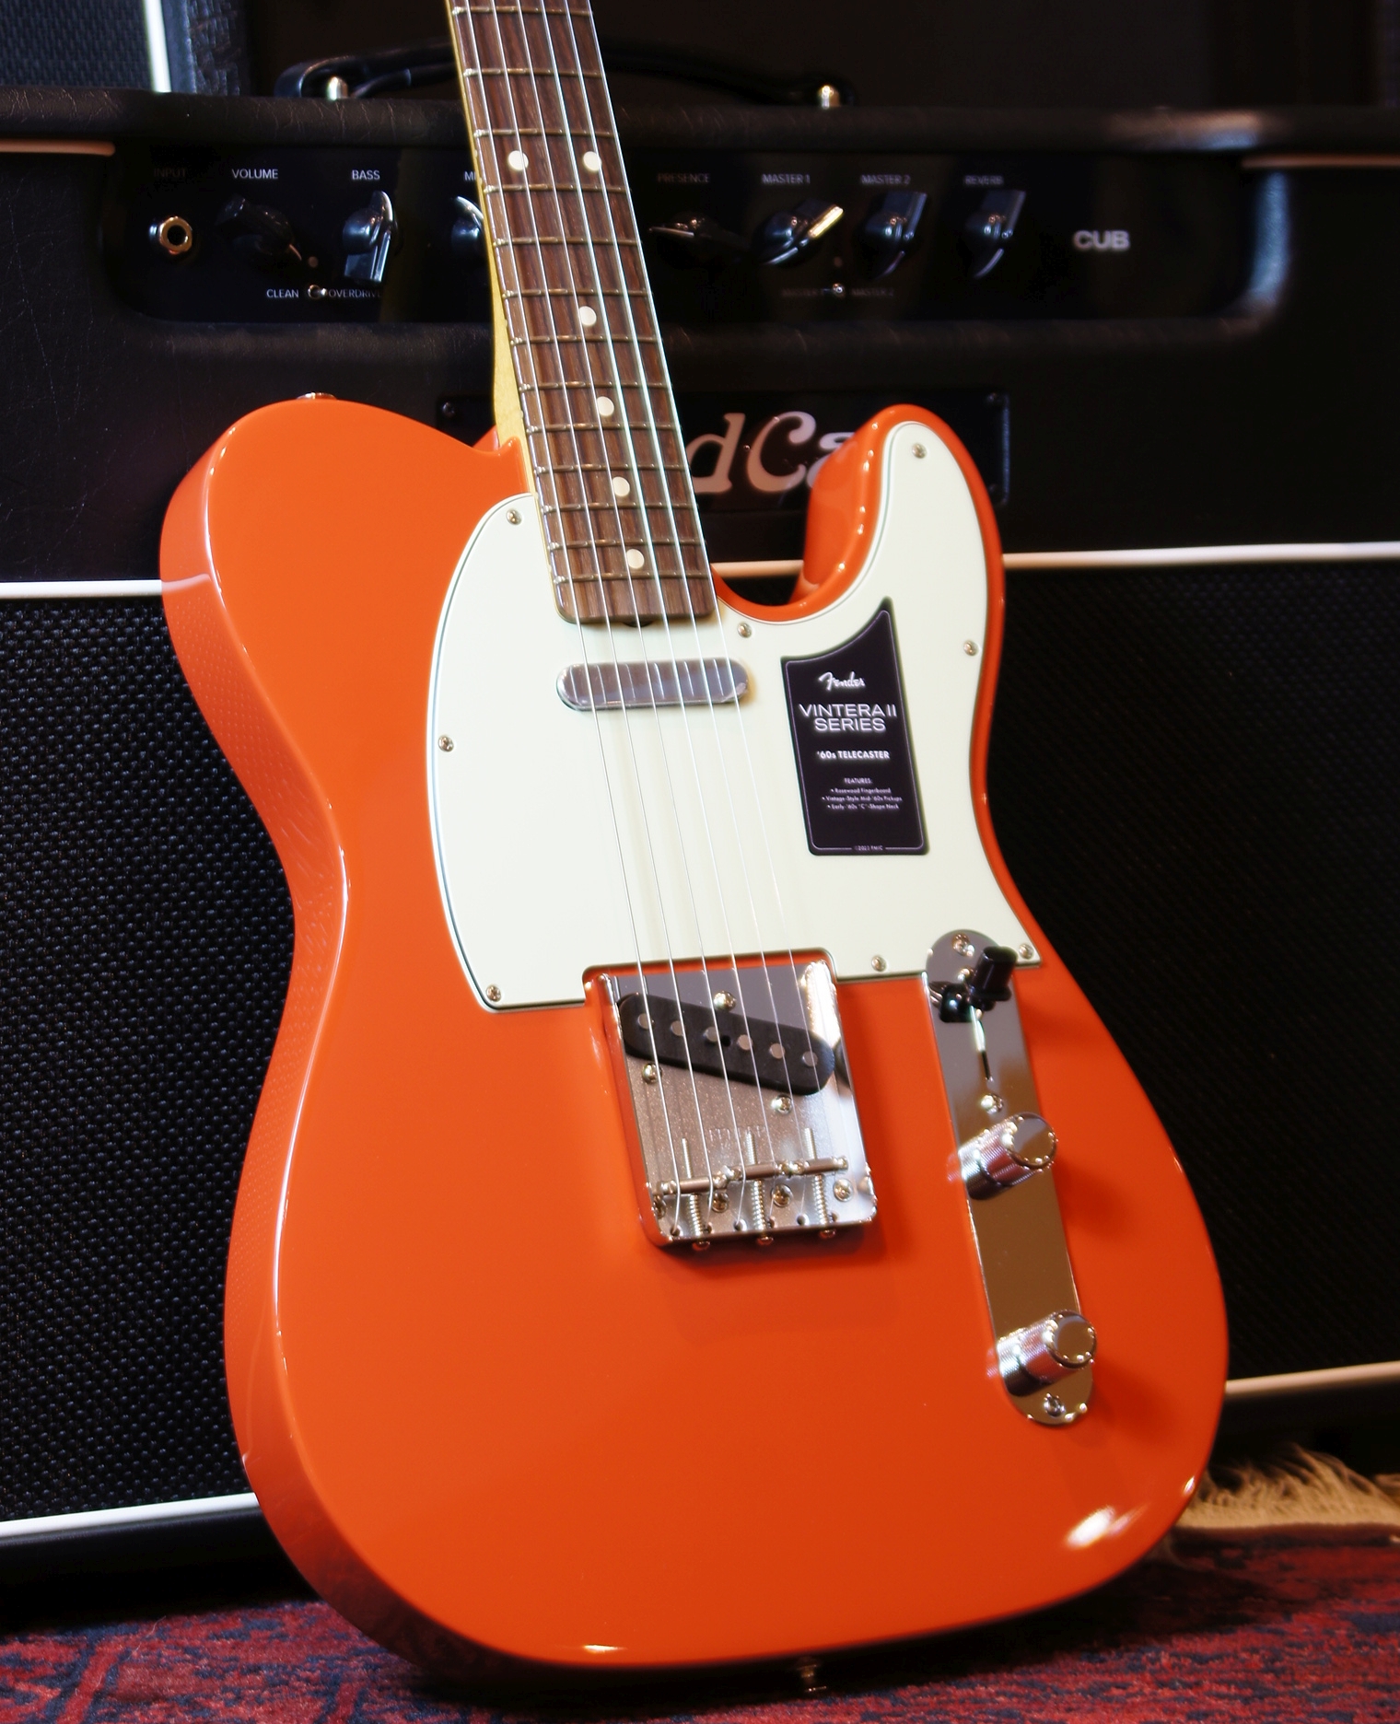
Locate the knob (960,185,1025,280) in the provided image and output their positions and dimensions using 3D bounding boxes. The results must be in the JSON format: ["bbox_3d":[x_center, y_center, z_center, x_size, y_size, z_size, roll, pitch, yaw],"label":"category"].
[{"bbox_3d":[0.100,-0.216,1.803,0.018,0.031,0.018,16,-3,-28],"label":"knob"}]

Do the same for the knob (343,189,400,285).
[{"bbox_3d":[-0.106,-0.201,1.696,0.018,0.031,0.018,11,0,-28],"label":"knob"}]

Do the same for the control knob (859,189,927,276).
[{"bbox_3d":[0.065,-0.213,1.785,0.018,0.031,0.018,19,-4,-28],"label":"control knob"}]

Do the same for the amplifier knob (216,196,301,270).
[{"bbox_3d":[-0.141,-0.201,1.678,0.031,0.018,0.018,34,-11,-26],"label":"amplifier knob"}]

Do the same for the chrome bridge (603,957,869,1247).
[{"bbox_3d":[0.013,0.073,1.597,0.077,0.087,0.013,-4,-16,-27],"label":"chrome bridge"}]

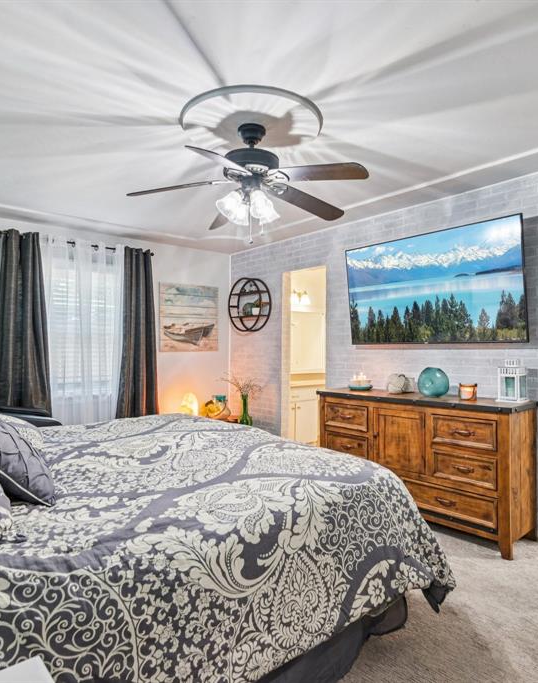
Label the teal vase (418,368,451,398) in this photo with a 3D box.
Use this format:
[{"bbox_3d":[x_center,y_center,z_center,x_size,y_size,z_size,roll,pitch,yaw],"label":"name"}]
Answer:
[{"bbox_3d":[1.198,0.289,3.311,0.210,0.220,0.225,1,-1,-42],"label":"teal vase"}]

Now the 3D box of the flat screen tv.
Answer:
[{"bbox_3d":[1.196,-0.395,3.484,0.060,0.830,1.450,-7,4,-40],"label":"flat screen tv"}]

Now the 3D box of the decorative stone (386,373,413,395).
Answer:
[{"bbox_3d":[1.022,0.322,3.529,0.160,0.160,0.180,1,-1,-42],"label":"decorative stone"}]

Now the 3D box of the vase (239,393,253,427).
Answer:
[{"bbox_3d":[-0.233,0.713,4.600,0.140,0.400,0.140,0,-1,0],"label":"vase"}]

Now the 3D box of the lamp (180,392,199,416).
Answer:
[{"bbox_3d":[-0.856,0.705,4.900,0.200,0.280,0.200,1,-1,-41],"label":"lamp"}]

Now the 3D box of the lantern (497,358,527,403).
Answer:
[{"bbox_3d":[1.612,0.257,2.998,0.155,0.280,0.155,1,-1,-42],"label":"lantern"}]

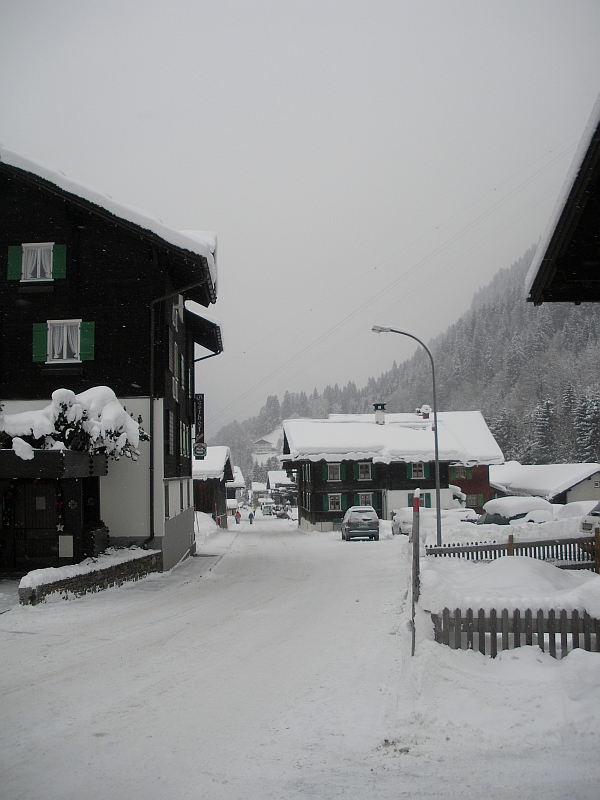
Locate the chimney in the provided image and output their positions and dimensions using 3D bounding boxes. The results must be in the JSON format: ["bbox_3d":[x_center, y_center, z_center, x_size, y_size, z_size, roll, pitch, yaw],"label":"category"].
[{"bbox_3d":[6.394,1.119,66.500,0.950,1.700,0.950,-1,-5,-4],"label":"chimney"}]

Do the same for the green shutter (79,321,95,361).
[{"bbox_3d":[-6.009,-1.662,23.550,0.410,1.080,0.050,-1,-5,-3],"label":"green shutter"}]

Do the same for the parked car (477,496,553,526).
[{"bbox_3d":[9.800,5.600,38.000,1.800,1.750,4.300,0,-5,-12],"label":"parked car"}]

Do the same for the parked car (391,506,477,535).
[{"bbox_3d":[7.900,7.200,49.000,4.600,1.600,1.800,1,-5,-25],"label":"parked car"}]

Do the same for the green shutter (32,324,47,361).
[{"bbox_3d":[-7.320,-1.604,23.450,0.410,1.080,0.050,-1,-5,-3],"label":"green shutter"}]

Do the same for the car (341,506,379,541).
[{"bbox_3d":[3.400,7.050,47.200,1.820,1.760,4.600,-1,-5,-1],"label":"car"}]

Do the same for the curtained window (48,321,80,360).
[{"bbox_3d":[-6.652,-1.647,23.500,0.950,1.200,0.150,-1,-5,-3],"label":"curtained window"}]

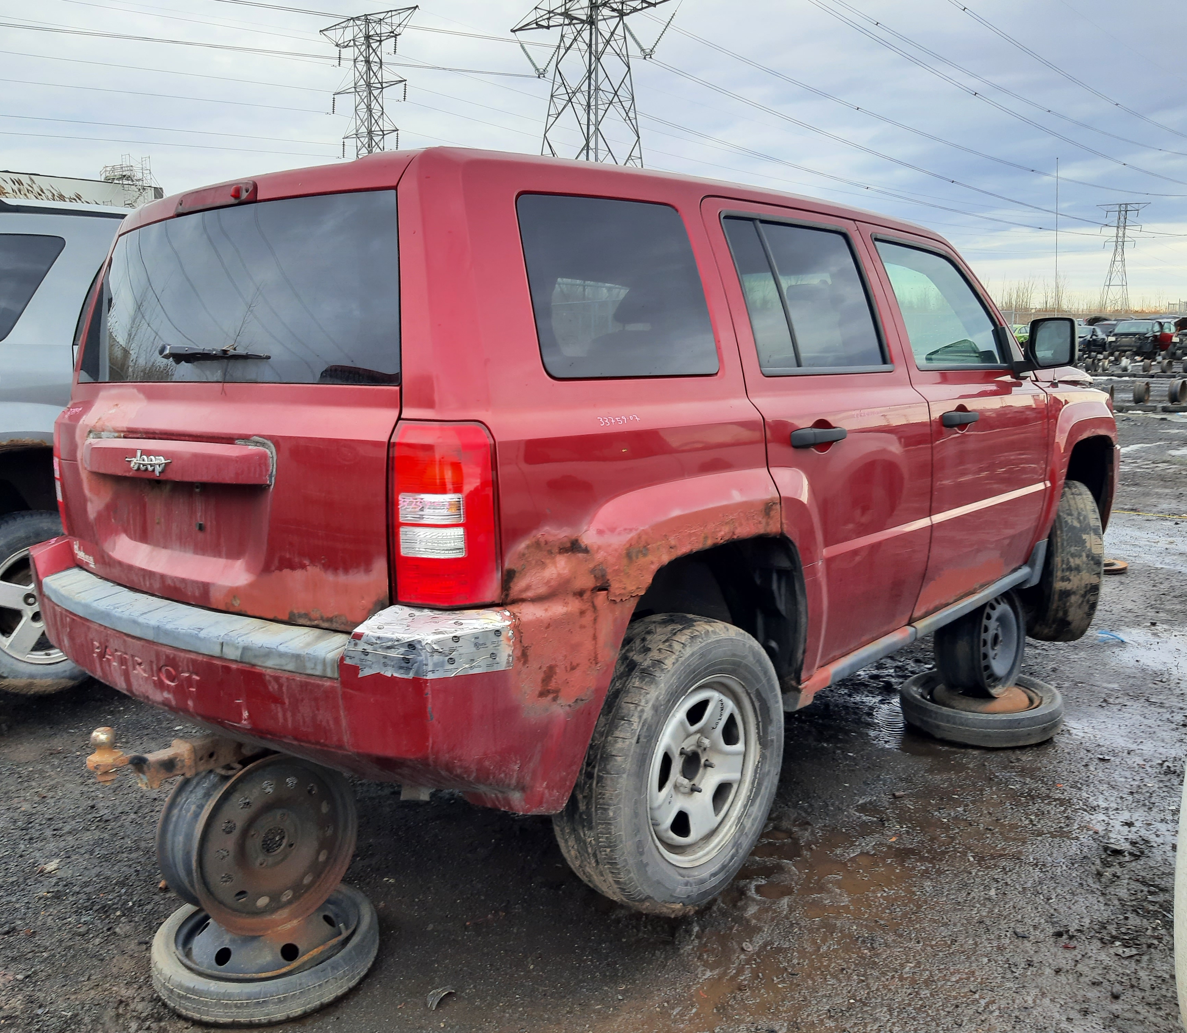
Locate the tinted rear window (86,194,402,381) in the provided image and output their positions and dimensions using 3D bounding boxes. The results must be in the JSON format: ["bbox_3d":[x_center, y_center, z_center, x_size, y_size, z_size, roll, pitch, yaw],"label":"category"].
[{"bbox_3d":[-0.843,-0.481,2.290,1.300,0.380,0.080,6,-4,41],"label":"tinted rear window"}]

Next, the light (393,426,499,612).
[{"bbox_3d":[-0.265,-0.005,1.837,0.190,0.330,0.115,8,13,41],"label":"light"}]

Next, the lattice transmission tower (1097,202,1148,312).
[{"bbox_3d":[117.700,-55.940,231.670,11.000,27.700,6.000,9,14,40],"label":"lattice transmission tower"}]

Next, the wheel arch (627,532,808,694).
[{"bbox_3d":[0.259,0.278,2.438,0.180,0.460,0.760,6,11,41],"label":"wheel arch"}]

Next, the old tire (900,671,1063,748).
[{"bbox_3d":[1.441,0.711,3.852,0.567,0.108,0.567,0,10,0],"label":"old tire"}]

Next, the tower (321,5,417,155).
[{"bbox_3d":[-16.469,-24.535,77.204,10.600,23.850,5.000,8,13,38],"label":"tower"}]

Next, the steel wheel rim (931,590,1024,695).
[{"bbox_3d":[1.465,0.467,3.915,0.392,0.392,0.170,-10,9,-44],"label":"steel wheel rim"}]

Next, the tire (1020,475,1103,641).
[{"bbox_3d":[1.956,0.186,4.364,0.210,0.672,0.672,2,10,13],"label":"tire"}]

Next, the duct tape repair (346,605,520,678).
[{"bbox_3d":[-0.280,0.216,1.841,0.195,0.110,0.215,8,13,41],"label":"duct tape repair"}]

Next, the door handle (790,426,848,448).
[{"bbox_3d":[0.582,-0.202,2.644,0.050,0.045,0.225,6,11,41],"label":"door handle"}]

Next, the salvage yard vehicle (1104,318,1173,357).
[{"bbox_3d":[24.325,-7.878,45.900,1.950,1.750,4.900,8,13,39],"label":"salvage yard vehicle"}]

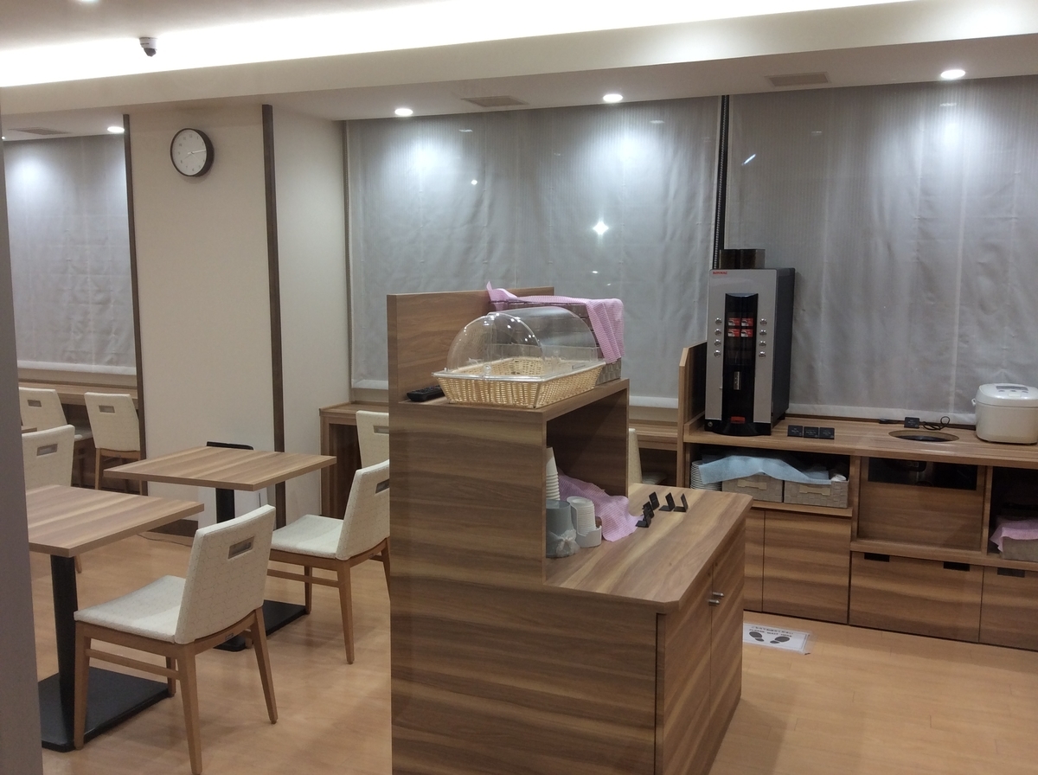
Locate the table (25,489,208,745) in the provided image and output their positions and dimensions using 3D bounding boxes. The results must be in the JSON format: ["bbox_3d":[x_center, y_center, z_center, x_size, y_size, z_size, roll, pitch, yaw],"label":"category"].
[{"bbox_3d":[-1.546,0.782,3.292,0.700,0.713,0.600,3,8,22],"label":"table"}]

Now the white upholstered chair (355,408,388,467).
[{"bbox_3d":[-0.632,0.493,5.389,0.440,0.765,0.540,3,8,22],"label":"white upholstered chair"}]

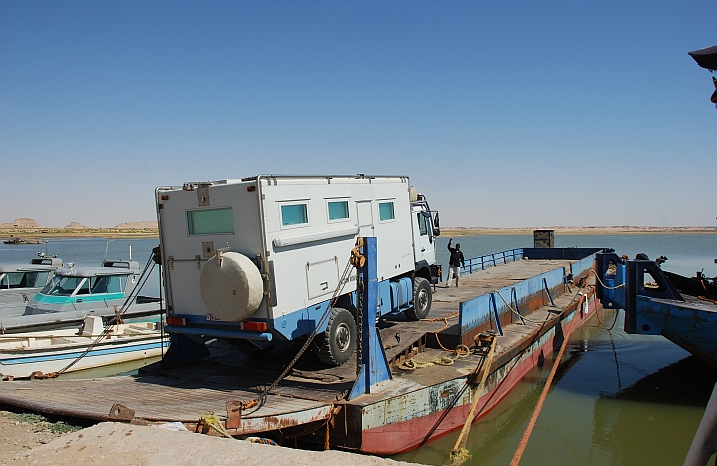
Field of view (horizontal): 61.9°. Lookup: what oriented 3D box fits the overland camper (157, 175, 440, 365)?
[{"bbox_3d":[-0.719,0.682,14.130,2.580,3.840,8.520,-2,4,29],"label":"overland camper"}]

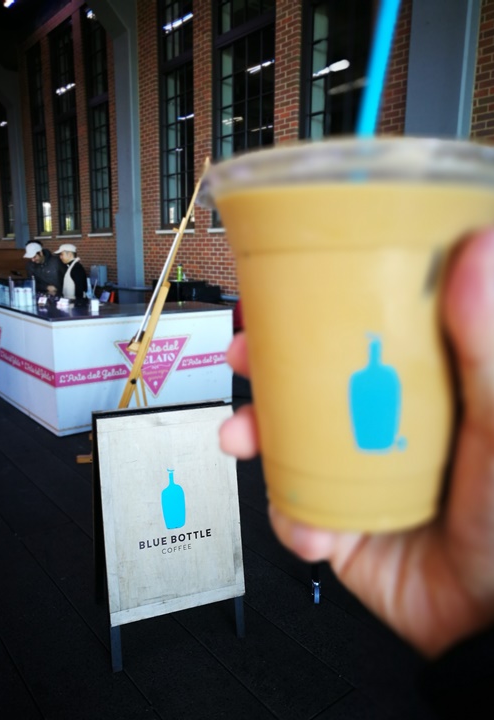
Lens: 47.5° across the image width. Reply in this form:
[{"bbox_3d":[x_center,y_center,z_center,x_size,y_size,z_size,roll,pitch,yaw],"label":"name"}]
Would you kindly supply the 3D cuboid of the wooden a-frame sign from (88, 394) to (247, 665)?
[{"bbox_3d":[-0.324,0.643,2.284,0.530,0.918,0.455,-4,12,-22],"label":"wooden a-frame sign"}]

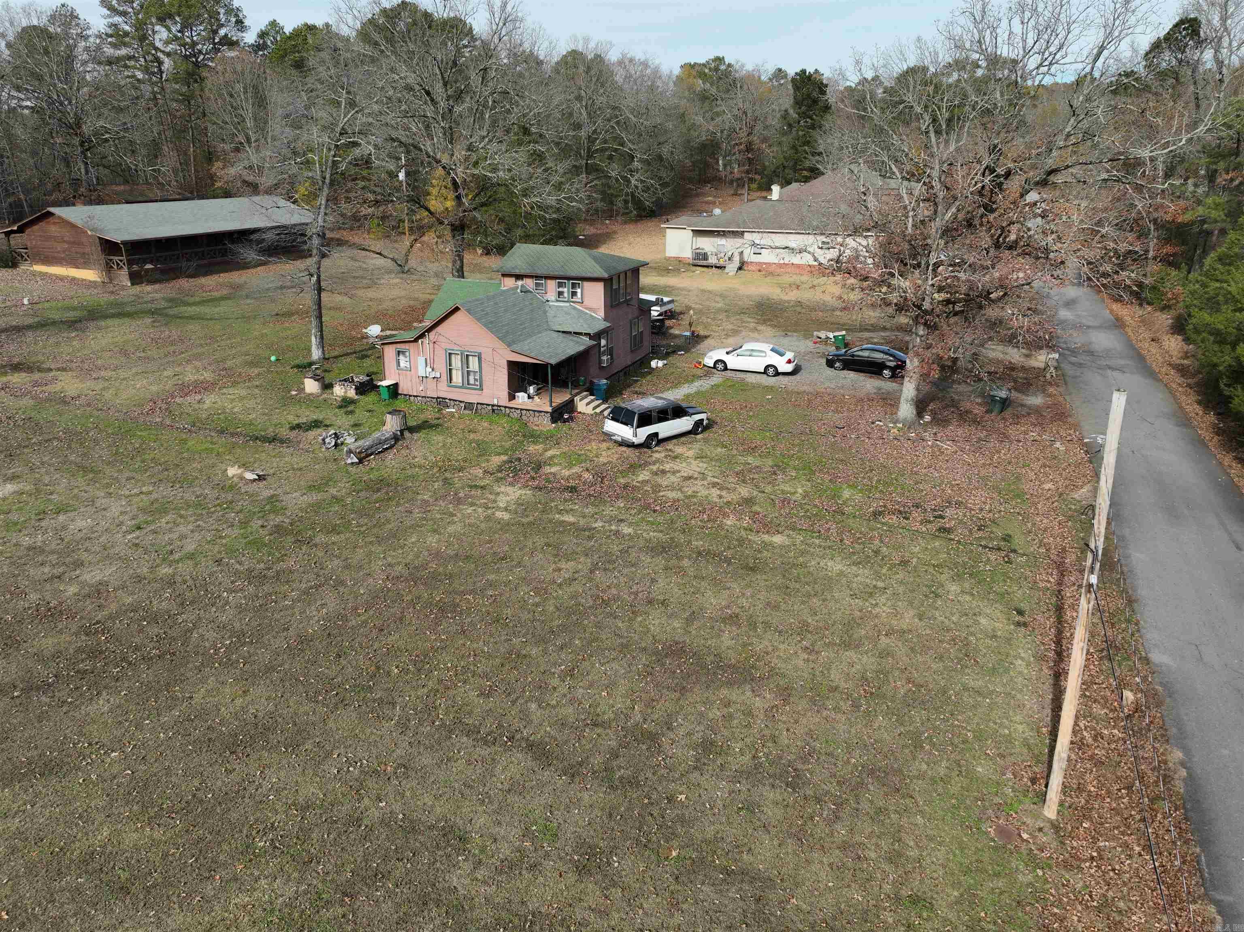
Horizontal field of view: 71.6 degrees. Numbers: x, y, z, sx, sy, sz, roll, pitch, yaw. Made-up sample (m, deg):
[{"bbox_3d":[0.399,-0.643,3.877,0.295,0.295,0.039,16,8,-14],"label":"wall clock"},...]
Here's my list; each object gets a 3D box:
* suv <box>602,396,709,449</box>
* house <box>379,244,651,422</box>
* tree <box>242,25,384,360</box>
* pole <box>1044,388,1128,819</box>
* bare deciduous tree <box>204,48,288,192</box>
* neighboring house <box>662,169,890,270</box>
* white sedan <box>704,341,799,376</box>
[{"bbox_3d":[1.697,-2.177,39.439,5.100,1.820,1.950,-18,27,-39],"label":"suv"},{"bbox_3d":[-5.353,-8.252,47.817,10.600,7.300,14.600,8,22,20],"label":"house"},{"bbox_3d":[-16.700,-14.258,47.187,8.200,17.400,8.000,0,20,0],"label":"tree"},{"bbox_3d":[8.812,3.029,16.522,0.280,9.230,0.280,-2,20,1],"label":"pole"},{"bbox_3d":[-44.500,-39.677,102.606,10.000,18.000,9.500,0,20,0],"label":"bare deciduous tree"},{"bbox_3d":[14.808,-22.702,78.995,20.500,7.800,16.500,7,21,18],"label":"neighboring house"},{"bbox_3d":[7.179,-6.053,48.374,5.080,1.480,1.850,6,21,15],"label":"white sedan"}]

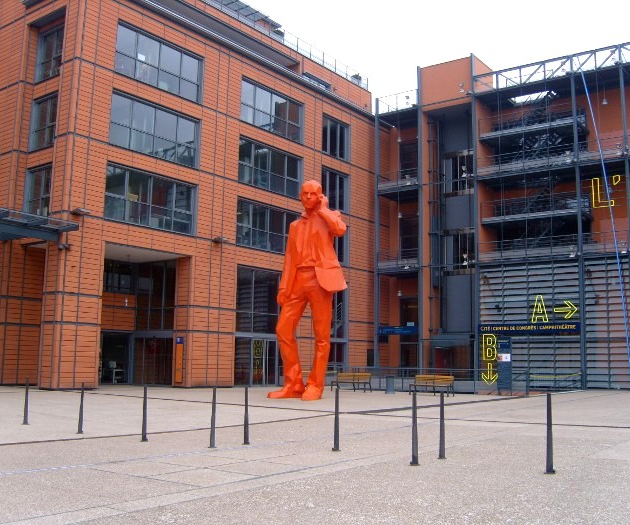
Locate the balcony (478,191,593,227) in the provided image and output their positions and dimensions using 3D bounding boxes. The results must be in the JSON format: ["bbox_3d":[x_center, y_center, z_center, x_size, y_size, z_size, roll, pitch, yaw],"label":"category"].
[{"bbox_3d":[13.454,-3.133,43.480,5.991,1.334,2.000,-5,-10,37],"label":"balcony"}]

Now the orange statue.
[{"bbox_3d":[-0.266,0.920,26.858,2.550,8.170,2.100,-2,-8,20],"label":"orange statue"}]

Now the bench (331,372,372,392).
[{"bbox_3d":[1.727,5.695,33.655,1.900,0.860,0.620,-5,-10,37],"label":"bench"}]

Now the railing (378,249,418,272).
[{"bbox_3d":[5.590,-0.143,47.423,3.183,1.217,0.120,-5,-10,37],"label":"railing"}]

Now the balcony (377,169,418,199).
[{"bbox_3d":[6.317,-5.374,48.992,3.234,1.361,2.200,-5,-10,37],"label":"balcony"}]

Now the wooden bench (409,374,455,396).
[{"bbox_3d":[5.087,5.361,30.755,1.900,0.860,0.620,-5,-10,37],"label":"wooden bench"}]

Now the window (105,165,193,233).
[{"bbox_3d":[-7.851,-2.946,34.174,0.250,2.655,5.523,-5,-10,37],"label":"window"}]

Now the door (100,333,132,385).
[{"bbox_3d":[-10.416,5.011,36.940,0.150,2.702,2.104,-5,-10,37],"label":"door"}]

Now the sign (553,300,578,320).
[{"bbox_3d":[14.182,2.685,39.987,1.310,1.015,0.100,-5,-10,37],"label":"sign"}]

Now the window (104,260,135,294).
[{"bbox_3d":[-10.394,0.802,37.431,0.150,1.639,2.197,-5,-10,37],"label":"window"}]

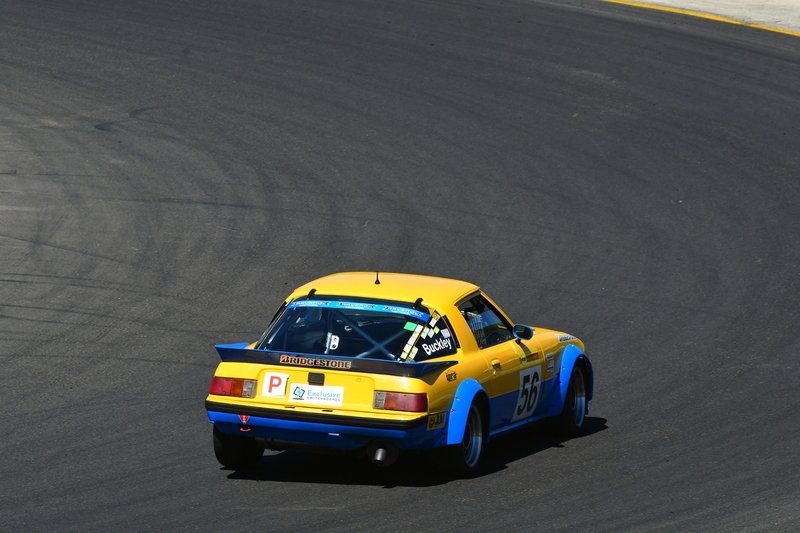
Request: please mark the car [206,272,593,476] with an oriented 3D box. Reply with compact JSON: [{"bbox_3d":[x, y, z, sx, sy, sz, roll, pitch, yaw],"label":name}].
[{"bbox_3d":[0.010,0.655,58.493,1.780,1.220,4.260,1,6,18],"label":"car"}]

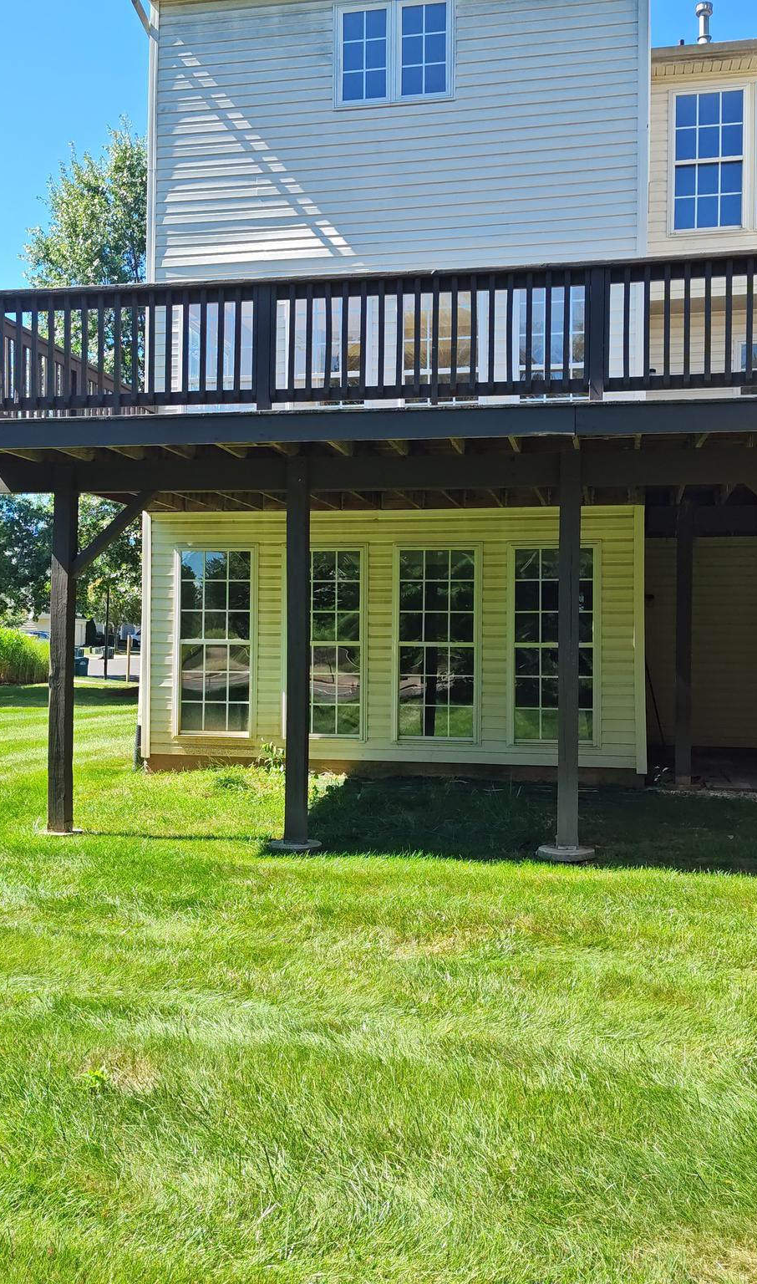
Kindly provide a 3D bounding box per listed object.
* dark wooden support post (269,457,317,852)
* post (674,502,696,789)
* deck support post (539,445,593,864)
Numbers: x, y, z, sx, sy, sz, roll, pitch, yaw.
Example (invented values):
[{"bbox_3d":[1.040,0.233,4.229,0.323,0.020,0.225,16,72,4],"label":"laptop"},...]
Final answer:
[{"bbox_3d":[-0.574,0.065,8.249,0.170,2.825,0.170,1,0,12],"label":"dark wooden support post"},{"bbox_3d":[2.905,0.044,10.841,0.155,2.690,0.155,1,0,12],"label":"post"},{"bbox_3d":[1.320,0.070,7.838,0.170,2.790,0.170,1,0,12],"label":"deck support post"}]

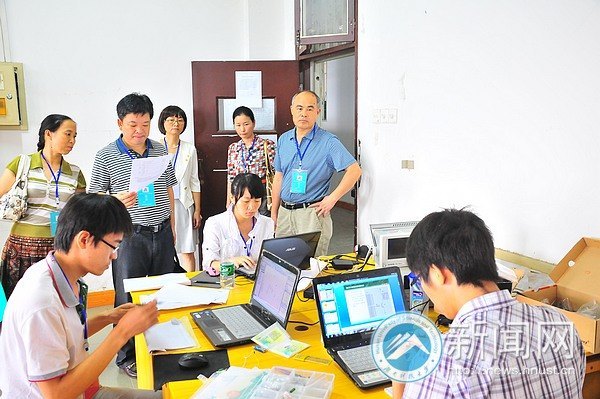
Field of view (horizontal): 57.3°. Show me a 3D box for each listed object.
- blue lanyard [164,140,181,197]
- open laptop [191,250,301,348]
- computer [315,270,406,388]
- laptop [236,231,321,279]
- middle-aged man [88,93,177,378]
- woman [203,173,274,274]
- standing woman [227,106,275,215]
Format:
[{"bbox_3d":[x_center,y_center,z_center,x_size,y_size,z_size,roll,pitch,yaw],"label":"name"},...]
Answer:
[{"bbox_3d":[-0.870,-0.215,3.750,0.120,0.430,0.150,-2,9,-8],"label":"blue lanyard"},{"bbox_3d":[-0.223,0.378,2.160,0.327,0.249,0.350,-4,9,-26],"label":"open laptop"},{"bbox_3d":[0.278,0.417,1.841,0.350,0.256,0.353,-4,9,-22],"label":"computer"},{"bbox_3d":[-0.121,0.280,2.849,0.350,0.245,0.317,-6,10,-34],"label":"laptop"},{"bbox_3d":[-0.988,0.231,3.336,0.540,1.700,0.380,-4,9,-25],"label":"middle-aged man"},{"bbox_3d":[-0.287,0.476,3.139,0.470,1.267,0.700,-5,9,-30],"label":"woman"},{"bbox_3d":[-0.353,0.158,4.013,0.410,1.651,0.280,2,8,14],"label":"standing woman"}]

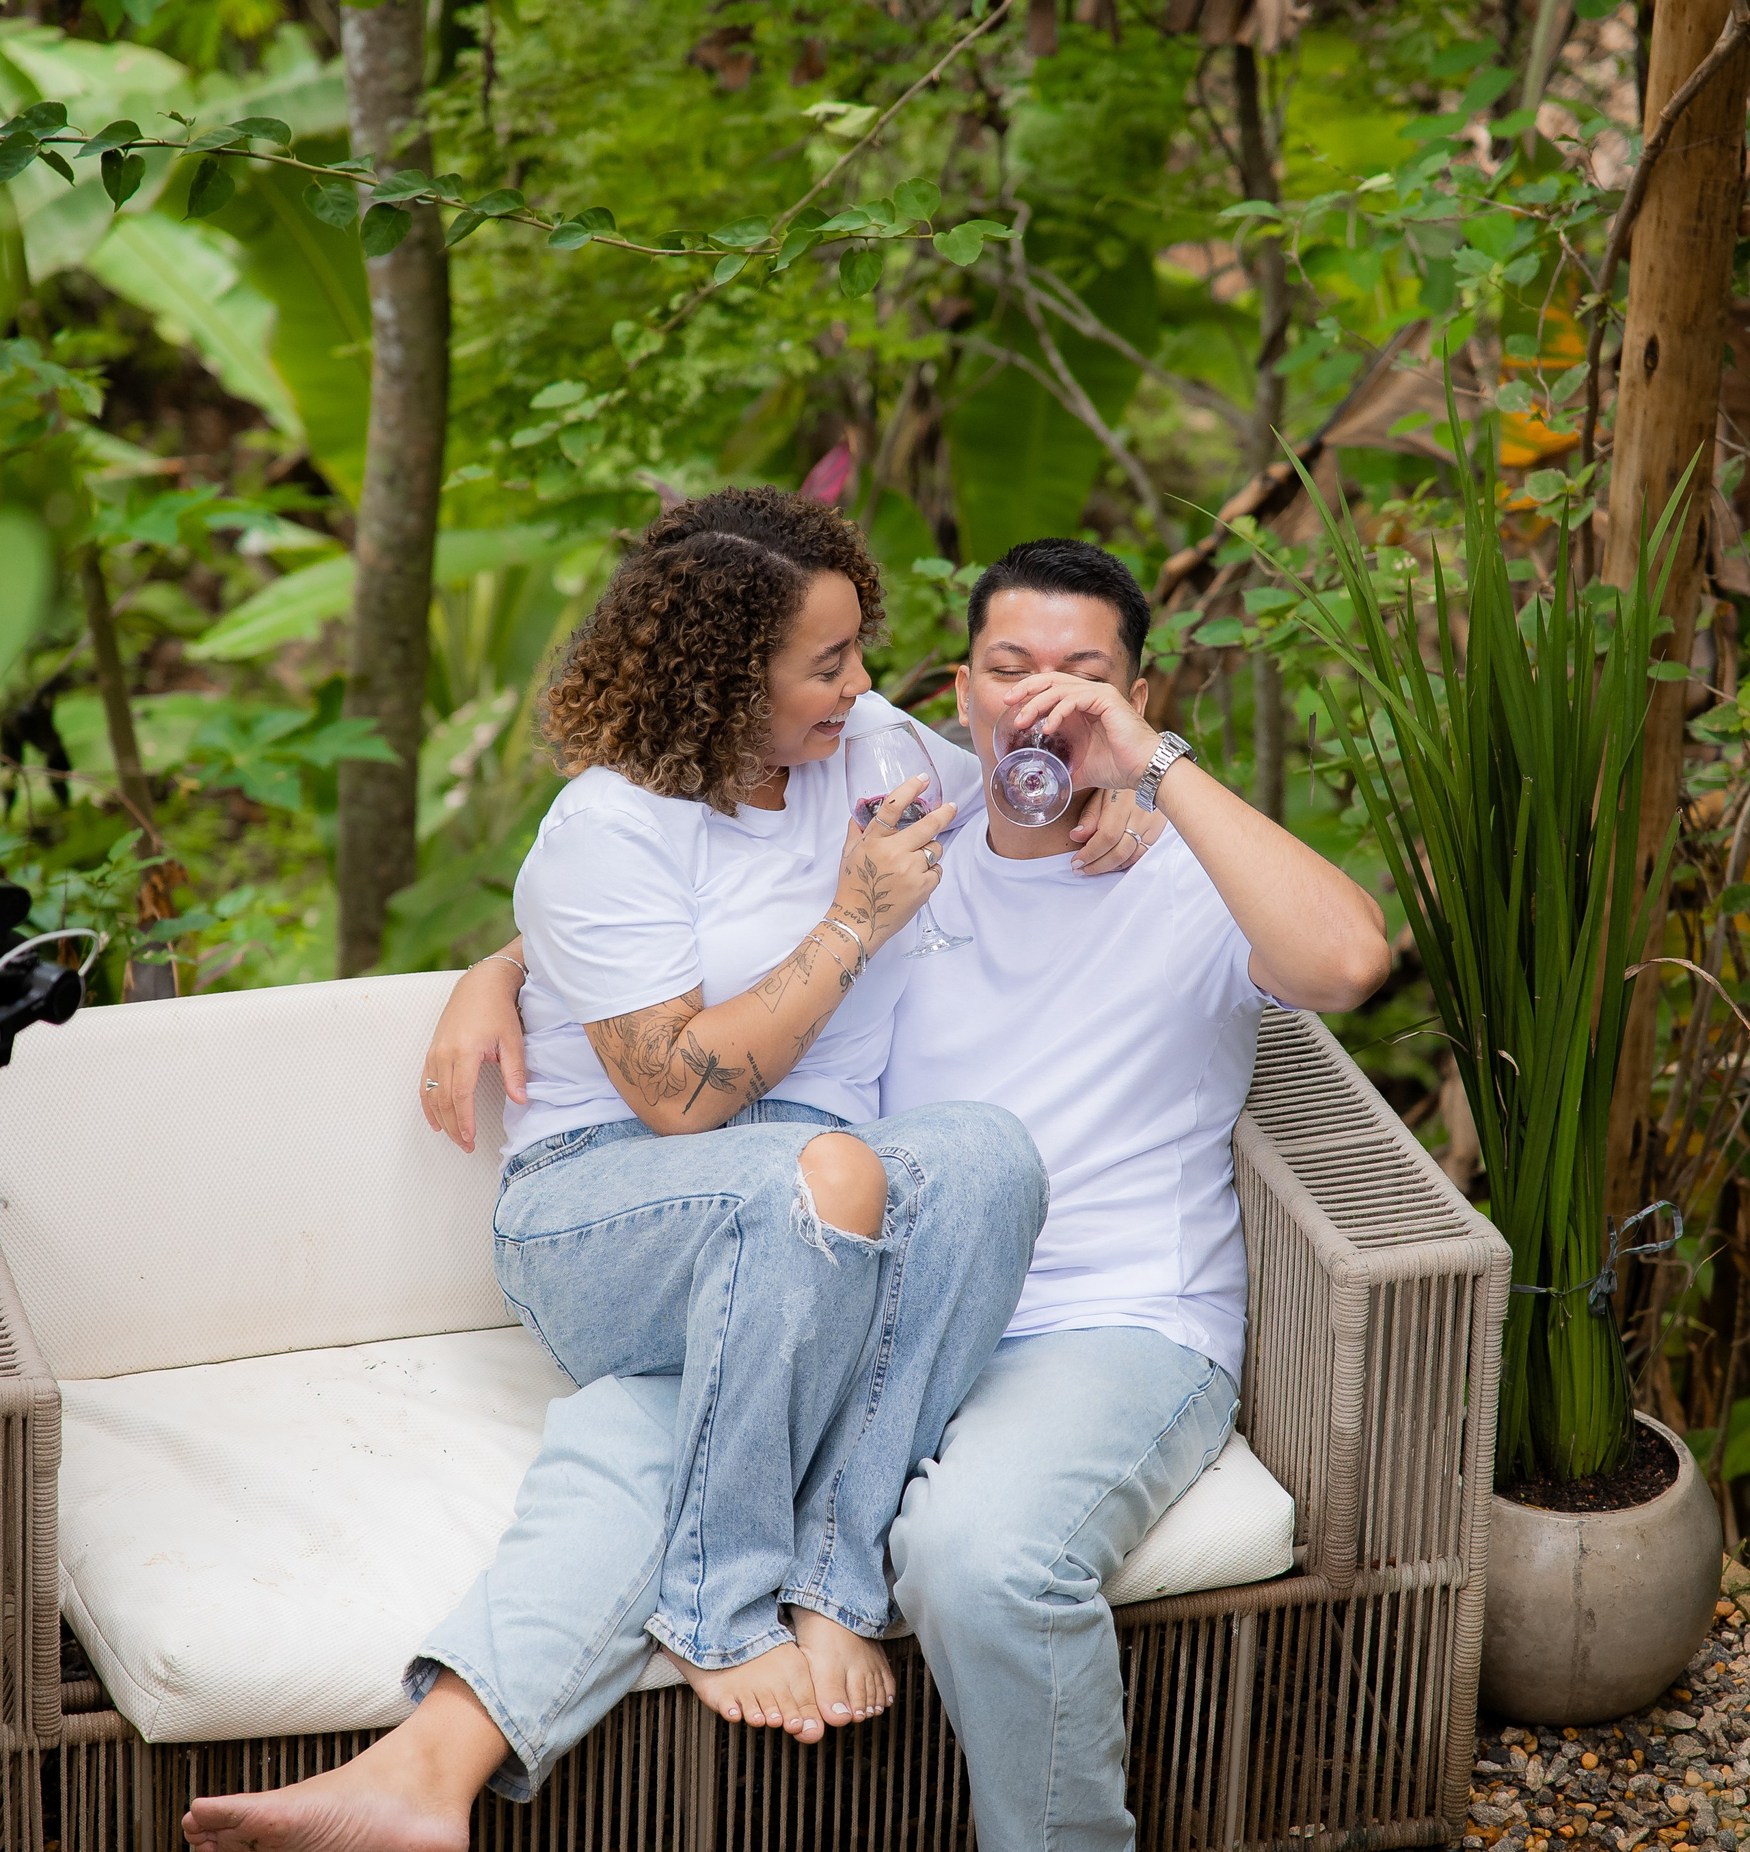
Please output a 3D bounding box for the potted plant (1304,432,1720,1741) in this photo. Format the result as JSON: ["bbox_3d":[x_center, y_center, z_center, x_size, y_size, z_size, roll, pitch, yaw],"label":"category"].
[{"bbox_3d":[0.607,0.150,5.856,0.480,1.310,0.420,2,24,0],"label":"potted plant"}]

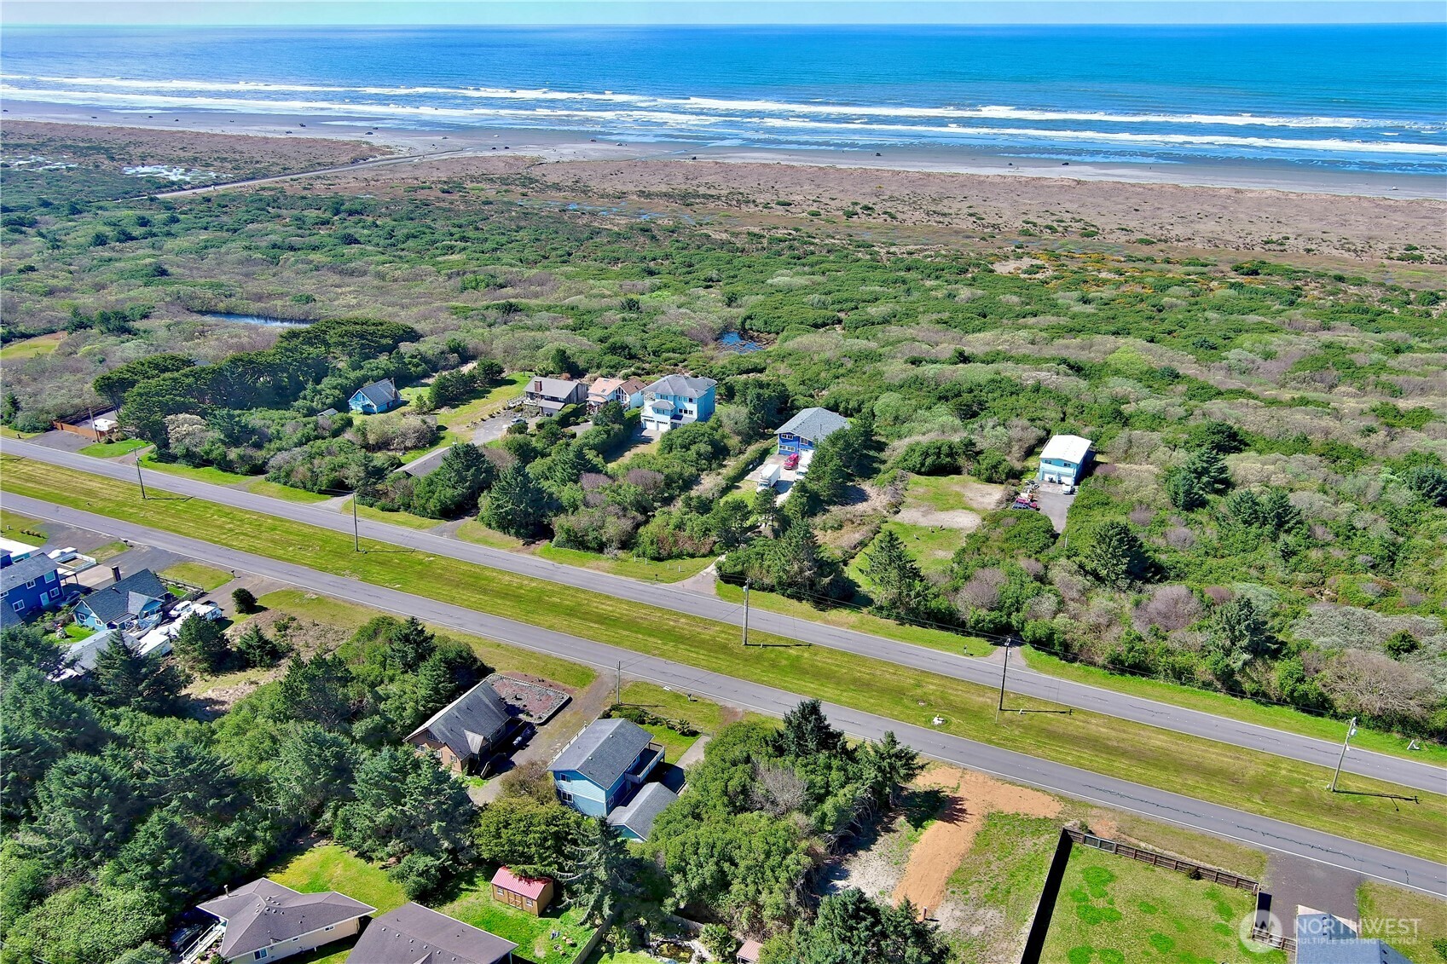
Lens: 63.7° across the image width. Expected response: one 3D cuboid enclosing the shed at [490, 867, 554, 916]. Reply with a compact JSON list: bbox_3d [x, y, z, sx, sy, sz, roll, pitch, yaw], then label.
[{"bbox_3d":[-22.890,46.674,134.366,6.129,3.677,3.524,10,24,24],"label":"shed"}]

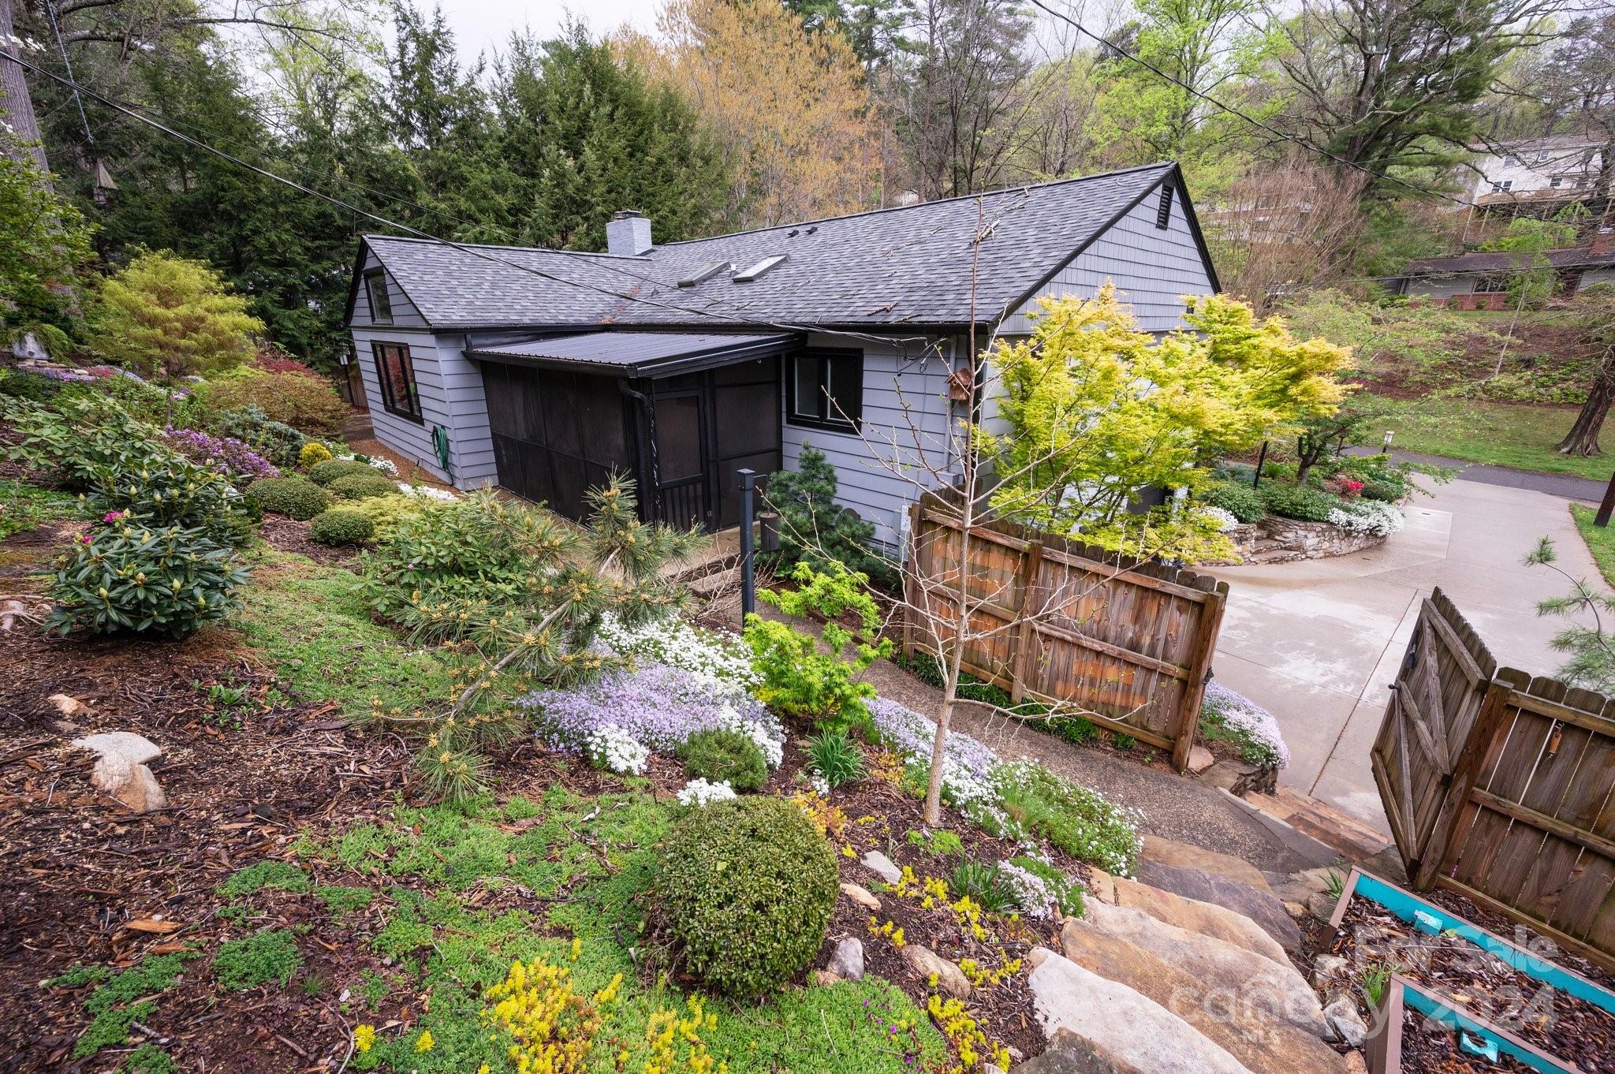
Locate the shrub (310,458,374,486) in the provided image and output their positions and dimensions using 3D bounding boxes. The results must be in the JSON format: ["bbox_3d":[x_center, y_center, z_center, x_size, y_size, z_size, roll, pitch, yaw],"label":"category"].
[{"bbox_3d":[-7.828,-1.079,10.578,0.951,0.446,0.951,0,18,0],"label":"shrub"}]

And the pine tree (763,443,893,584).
[{"bbox_3d":[0.251,-0.254,7.902,1.622,1.829,1.493,0,18,0],"label":"pine tree"}]

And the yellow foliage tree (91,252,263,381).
[{"bbox_3d":[-13.013,-4.534,13.080,2.532,2.619,2.532,0,18,0],"label":"yellow foliage tree"}]

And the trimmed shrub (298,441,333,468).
[{"bbox_3d":[-8.959,-1.494,11.431,0.488,0.502,0.488,0,18,0],"label":"trimmed shrub"}]

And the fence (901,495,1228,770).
[{"bbox_3d":[2.240,0.849,5.938,2.744,2.050,0.150,10,20,27],"label":"fence"}]

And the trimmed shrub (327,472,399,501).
[{"bbox_3d":[-7.080,-0.804,10.030,0.949,0.451,0.949,0,18,0],"label":"trimmed shrub"}]

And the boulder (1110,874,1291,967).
[{"bbox_3d":[2.398,2.525,3.985,1.030,0.210,0.480,14,22,36],"label":"boulder"}]

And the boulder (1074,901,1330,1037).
[{"bbox_3d":[2.204,2.488,3.611,1.130,0.220,0.500,14,22,36],"label":"boulder"}]

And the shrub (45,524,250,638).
[{"bbox_3d":[-3.742,0.250,3.606,0.861,0.642,0.861,0,18,0],"label":"shrub"}]

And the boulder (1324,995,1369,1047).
[{"bbox_3d":[2.827,2.564,3.314,0.190,0.170,0.220,14,22,36],"label":"boulder"}]

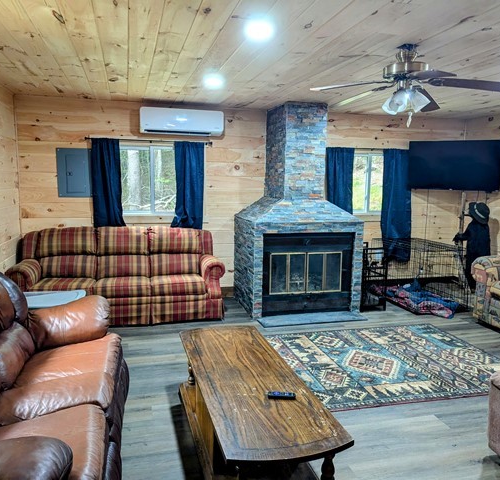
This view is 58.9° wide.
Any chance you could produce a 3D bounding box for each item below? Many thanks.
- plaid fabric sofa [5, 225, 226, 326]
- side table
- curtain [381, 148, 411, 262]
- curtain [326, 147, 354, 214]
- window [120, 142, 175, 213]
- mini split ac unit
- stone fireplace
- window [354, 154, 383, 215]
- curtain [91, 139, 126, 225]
[{"bbox_3d":[-1.439,0.370,5.036,2.190,0.990,0.870,-1,8,-15],"label":"plaid fabric sofa"},{"bbox_3d":[-1.778,0.769,3.916,0.610,0.500,0.500,-1,8,-15],"label":"side table"},{"bbox_3d":[2.057,-0.462,6.296,0.450,1.610,0.100,-1,8,-15],"label":"curtain"},{"bbox_3d":[1.190,-0.487,6.052,0.430,1.525,0.100,-1,8,-15],"label":"curtain"},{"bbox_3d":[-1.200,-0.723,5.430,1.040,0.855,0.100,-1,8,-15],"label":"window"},{"bbox_3d":[-0.817,-1.405,5.332,0.998,0.312,0.220,-1,8,-15],"label":"mini split ac unit"},{"bbox_3d":[0.584,-0.393,5.479,1.365,2.456,0.960,-1,8,-15],"label":"stone fireplace"},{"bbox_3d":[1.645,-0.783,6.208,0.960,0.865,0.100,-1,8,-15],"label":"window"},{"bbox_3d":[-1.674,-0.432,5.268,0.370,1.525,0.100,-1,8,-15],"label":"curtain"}]

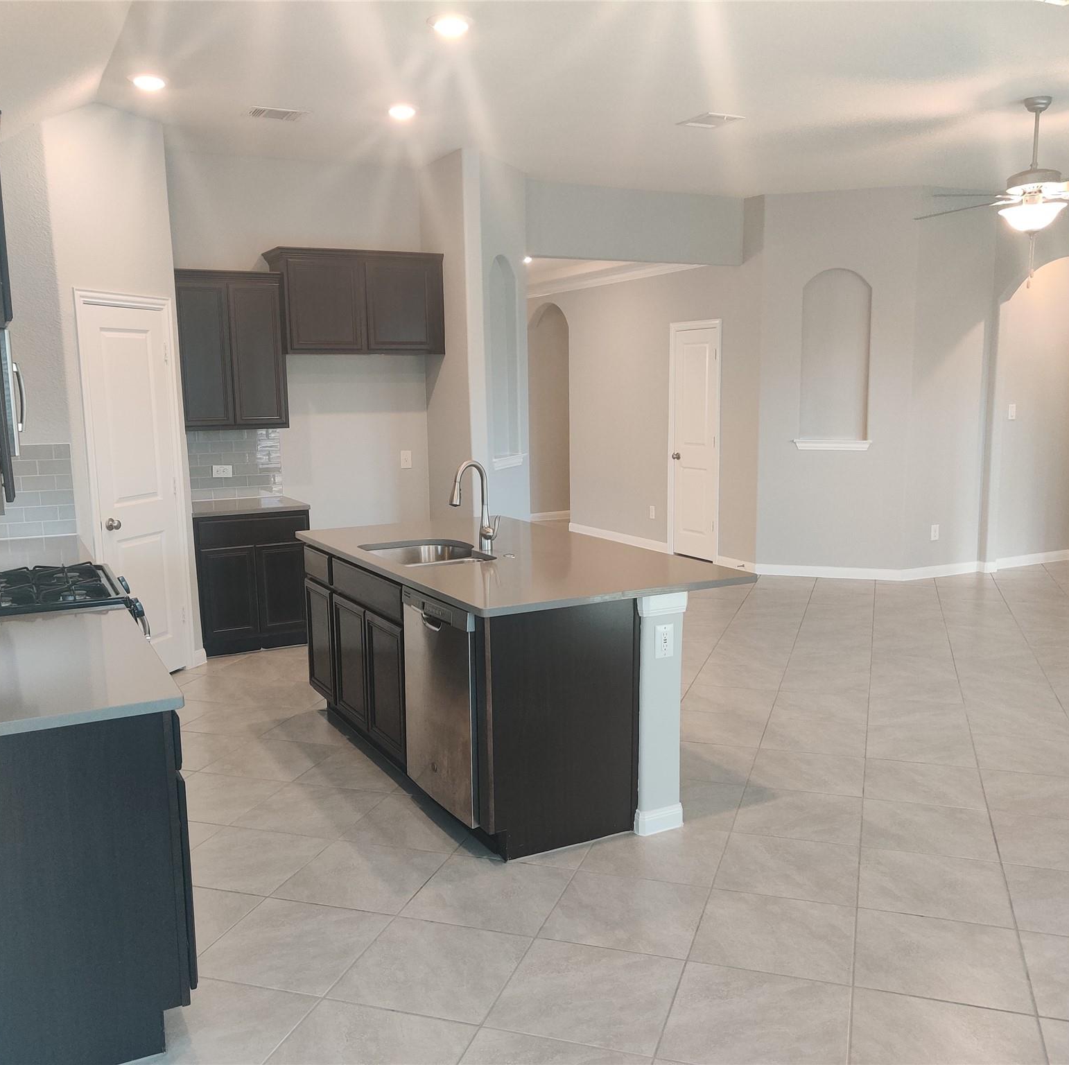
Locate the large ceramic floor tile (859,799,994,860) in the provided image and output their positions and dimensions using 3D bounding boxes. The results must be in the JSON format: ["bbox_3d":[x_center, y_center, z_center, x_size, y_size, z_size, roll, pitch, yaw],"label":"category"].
[{"bbox_3d":[1.448,1.094,4.085,0.457,0.010,0.457,2,9,17],"label":"large ceramic floor tile"}]

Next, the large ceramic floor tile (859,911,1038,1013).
[{"bbox_3d":[1.188,1.251,3.250,0.462,0.010,0.462,2,9,17],"label":"large ceramic floor tile"}]

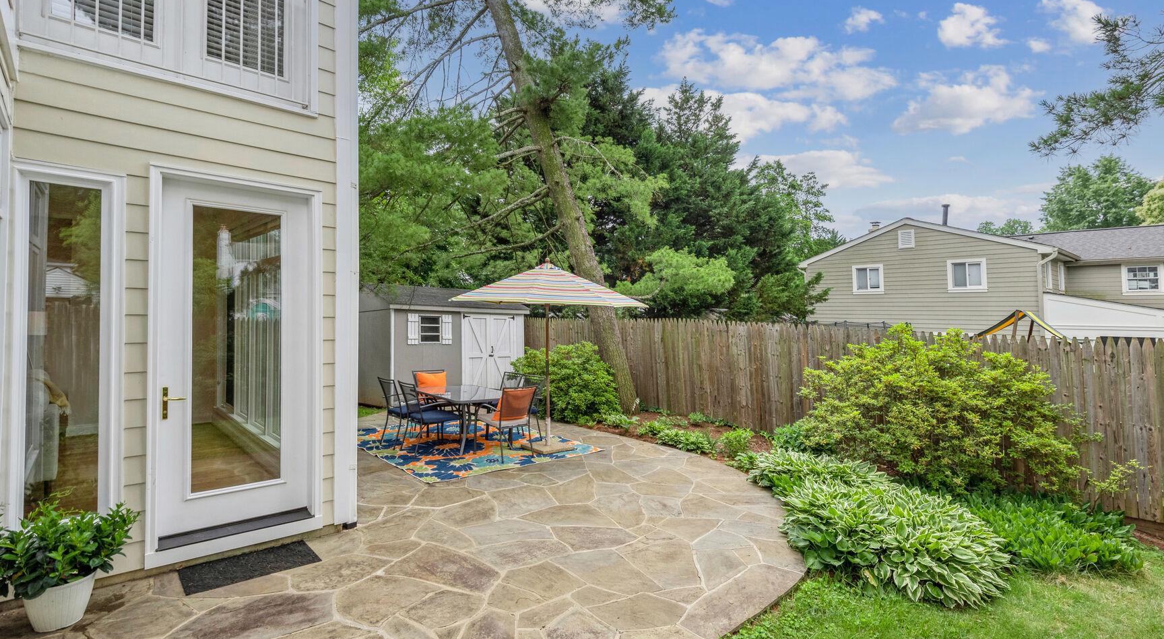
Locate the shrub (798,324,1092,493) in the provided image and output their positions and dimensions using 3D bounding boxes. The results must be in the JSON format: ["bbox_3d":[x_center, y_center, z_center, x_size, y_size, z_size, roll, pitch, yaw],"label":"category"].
[{"bbox_3d":[4.018,1.014,6.012,1.400,1.850,2.650,1,-1,-43],"label":"shrub"}]

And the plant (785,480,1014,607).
[{"bbox_3d":[2.146,1.574,3.811,1.220,0.460,1.200,0,-1,12],"label":"plant"}]

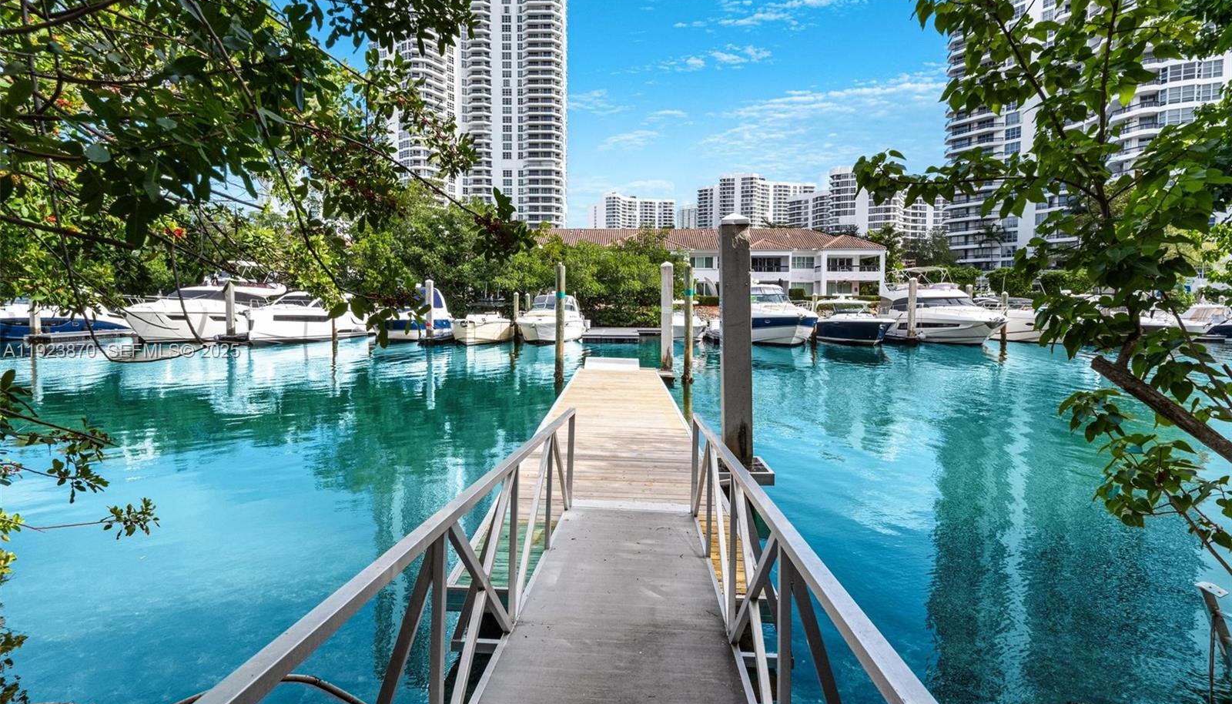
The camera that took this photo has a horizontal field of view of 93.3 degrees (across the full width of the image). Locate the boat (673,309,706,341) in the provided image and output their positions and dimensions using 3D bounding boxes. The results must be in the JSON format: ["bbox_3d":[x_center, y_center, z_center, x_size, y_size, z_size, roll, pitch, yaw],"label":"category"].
[{"bbox_3d":[5.548,-2.239,47.014,2.500,2.750,7.300,-1,4,-13],"label":"boat"}]

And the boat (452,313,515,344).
[{"bbox_3d":[-9.565,-1.729,42.923,2.800,2.300,8.300,0,4,4],"label":"boat"}]

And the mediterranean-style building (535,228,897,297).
[{"bbox_3d":[10.300,-10.527,71.442,40.500,9.300,13.000,0,4,0],"label":"mediterranean-style building"}]

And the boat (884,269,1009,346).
[{"bbox_3d":[22.600,-3.269,40.067,3.900,4.950,12.000,0,5,-2],"label":"boat"}]

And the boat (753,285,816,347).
[{"bbox_3d":[10.350,-2.704,39.913,3.500,3.850,10.500,-1,5,-7],"label":"boat"}]

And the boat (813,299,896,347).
[{"bbox_3d":[15.500,-2.256,39.348,3.100,3.050,9.600,0,5,-3],"label":"boat"}]

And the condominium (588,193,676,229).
[{"bbox_3d":[16.000,-82.747,484.829,66.000,88.000,31.000,-2,5,-19],"label":"condominium"}]

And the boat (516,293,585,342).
[{"bbox_3d":[-4.986,-2.538,44.820,3.600,3.650,9.800,0,4,4],"label":"boat"}]

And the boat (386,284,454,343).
[{"bbox_3d":[-14.998,-2.844,44.900,3.100,4.250,9.000,0,4,4],"label":"boat"}]

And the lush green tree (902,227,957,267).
[{"bbox_3d":[47.200,-12.187,87.292,8.000,12.300,8.000,0,5,0],"label":"lush green tree"}]

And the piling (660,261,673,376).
[{"bbox_3d":[1.599,-1.042,18.477,0.360,3.650,0.360,0,5,0],"label":"piling"}]

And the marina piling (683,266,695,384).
[{"bbox_3d":[2.417,-0.889,19.285,0.290,3.900,0.290,0,4,0],"label":"marina piling"}]

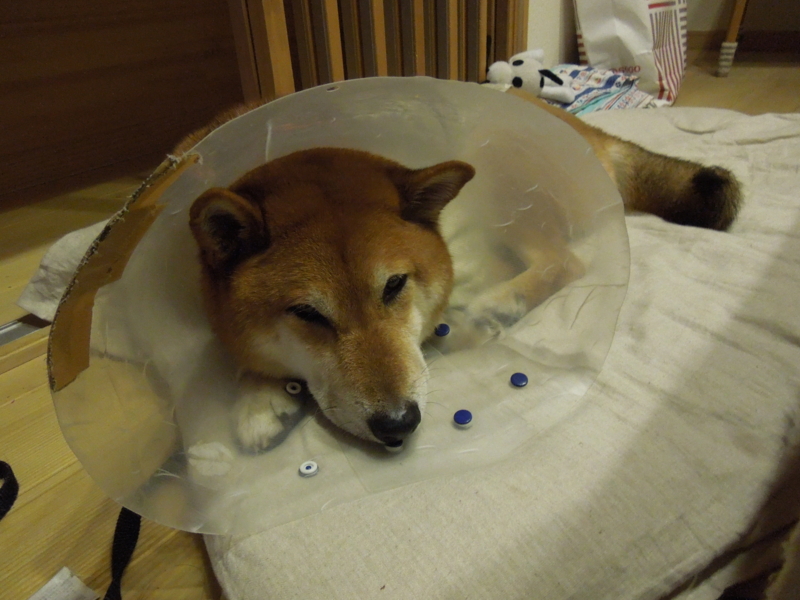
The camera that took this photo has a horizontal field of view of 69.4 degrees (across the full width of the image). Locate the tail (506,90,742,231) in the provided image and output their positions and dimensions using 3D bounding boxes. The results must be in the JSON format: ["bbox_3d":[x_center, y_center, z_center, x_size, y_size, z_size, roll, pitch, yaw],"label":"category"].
[{"bbox_3d":[0.261,-0.183,0.723,0.290,0.115,0.085,23,39,36],"label":"tail"}]

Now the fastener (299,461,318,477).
[{"bbox_3d":[-0.057,0.106,0.362,0.012,0.006,0.012,-3,31,0],"label":"fastener"}]

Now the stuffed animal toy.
[{"bbox_3d":[0.315,-0.533,1.385,0.215,0.120,0.125,5,32,13],"label":"stuffed animal toy"}]

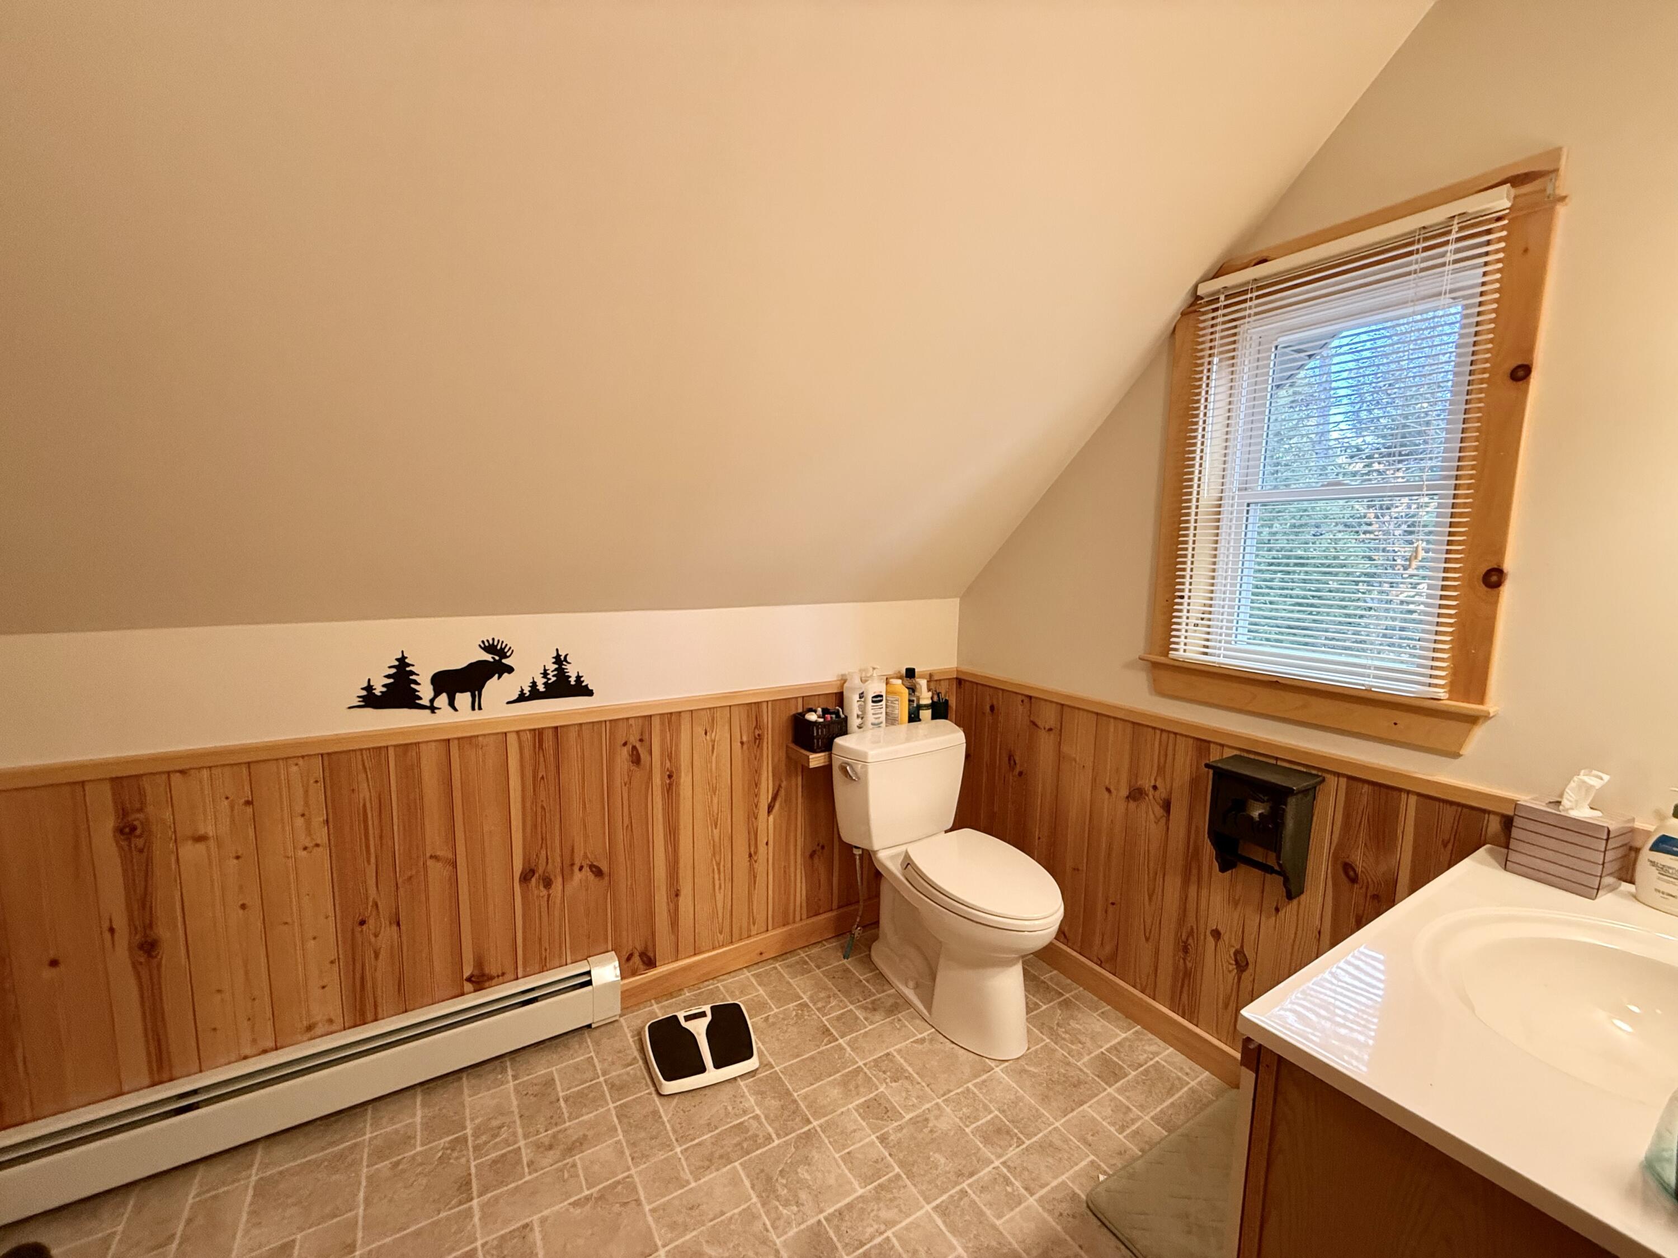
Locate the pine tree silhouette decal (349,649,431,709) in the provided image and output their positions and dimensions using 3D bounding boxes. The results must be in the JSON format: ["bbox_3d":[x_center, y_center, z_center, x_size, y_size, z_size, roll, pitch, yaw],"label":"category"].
[{"bbox_3d":[-1.078,0.132,1.643,0.186,0.151,0.010,-3,8,-32],"label":"pine tree silhouette decal"}]

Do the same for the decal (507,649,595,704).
[{"bbox_3d":[-0.778,0.126,1.832,0.219,0.139,0.010,-3,8,-32],"label":"decal"}]

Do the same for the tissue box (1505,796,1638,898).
[{"bbox_3d":[1.277,0.378,1.187,0.110,0.127,0.114,-2,8,-26],"label":"tissue box"}]

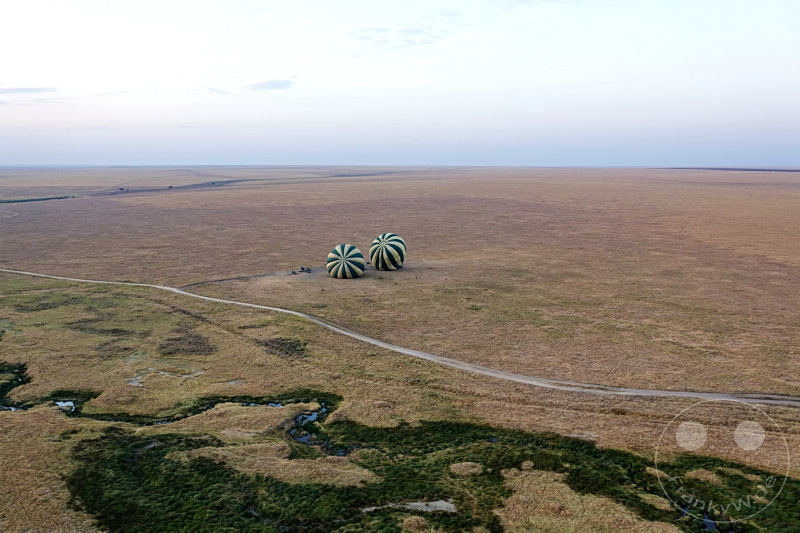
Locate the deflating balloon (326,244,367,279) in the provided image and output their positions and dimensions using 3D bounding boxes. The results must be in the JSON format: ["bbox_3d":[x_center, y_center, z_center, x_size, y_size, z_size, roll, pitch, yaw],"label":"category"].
[{"bbox_3d":[-31.260,-2.340,359.210,23.000,21.000,26.000,1,-8,5],"label":"deflating balloon"}]

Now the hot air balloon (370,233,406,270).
[{"bbox_3d":[-6.230,-6.750,381.420,23.000,22.500,26.000,4,-31,21],"label":"hot air balloon"}]

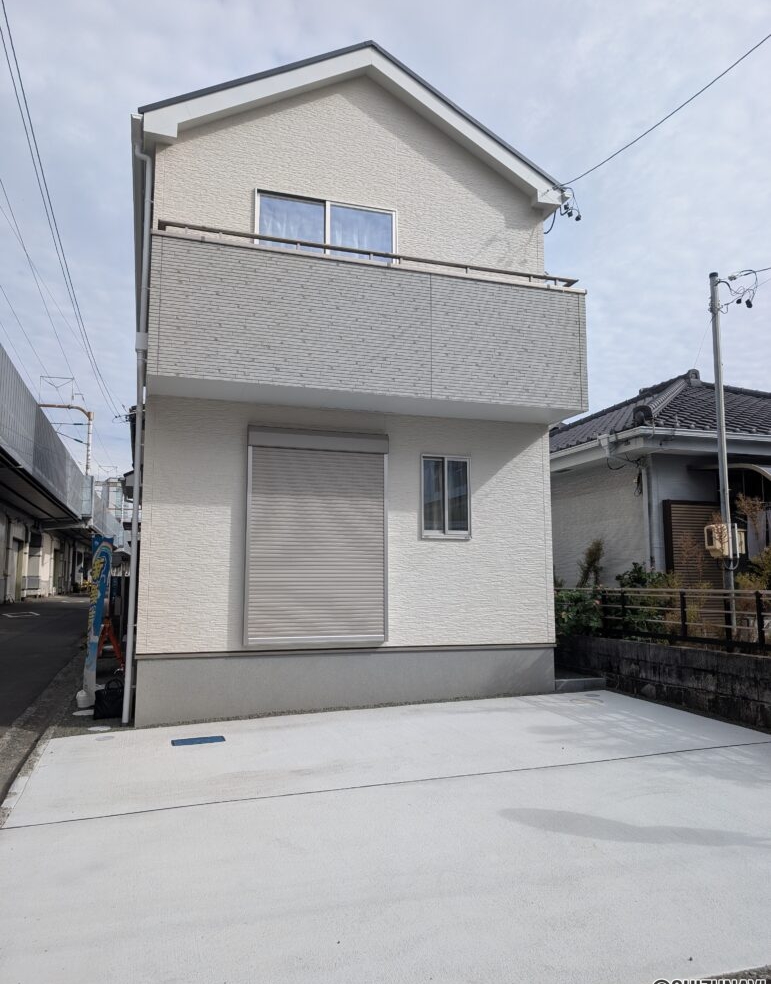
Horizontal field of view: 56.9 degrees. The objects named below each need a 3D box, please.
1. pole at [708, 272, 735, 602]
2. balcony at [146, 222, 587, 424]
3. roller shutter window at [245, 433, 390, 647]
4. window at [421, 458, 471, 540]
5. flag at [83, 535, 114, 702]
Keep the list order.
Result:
[{"bbox_3d":[3.869,-0.400,8.120,0.100,4.400,0.100,2,-7,-17],"label":"pole"},{"bbox_3d":[-0.074,-1.736,7.814,4.770,1.570,0.830,2,-7,-17],"label":"balcony"},{"bbox_3d":[-0.734,0.474,7.755,1.573,2.313,0.130,2,-7,-17],"label":"roller shutter window"},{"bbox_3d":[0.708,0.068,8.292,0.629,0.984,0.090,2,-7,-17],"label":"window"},{"bbox_3d":[-3.264,1.427,8.087,0.120,1.850,0.500,-2,-7,18],"label":"flag"}]

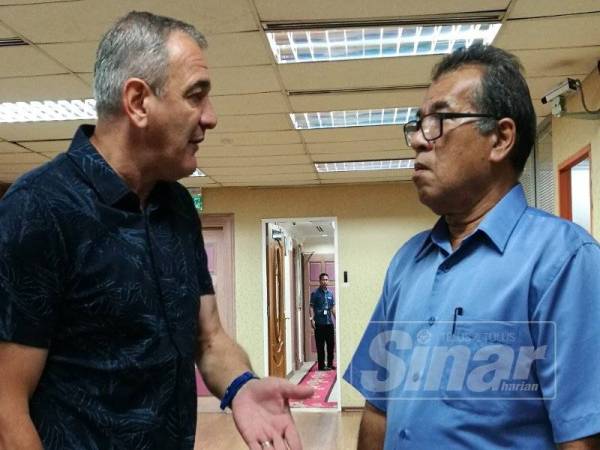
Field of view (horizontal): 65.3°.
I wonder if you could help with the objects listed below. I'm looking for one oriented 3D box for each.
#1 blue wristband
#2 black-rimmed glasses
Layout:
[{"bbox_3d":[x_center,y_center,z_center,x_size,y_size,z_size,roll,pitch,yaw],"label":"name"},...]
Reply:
[{"bbox_3d":[-0.089,0.254,0.710,0.018,0.070,0.056,36,-24,40],"label":"blue wristband"},{"bbox_3d":[0.270,-0.158,0.782,0.142,0.045,0.142,-3,7,-10],"label":"black-rimmed glasses"}]

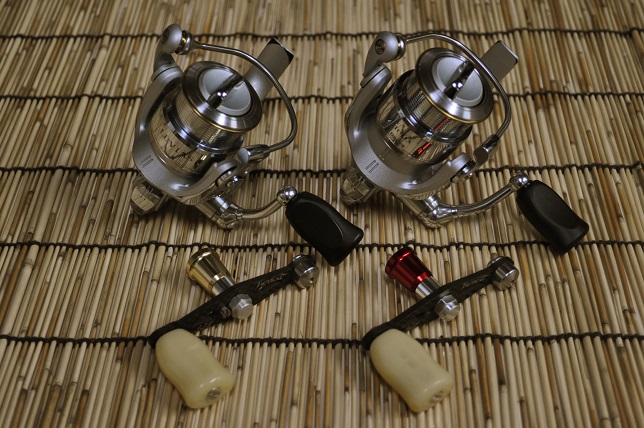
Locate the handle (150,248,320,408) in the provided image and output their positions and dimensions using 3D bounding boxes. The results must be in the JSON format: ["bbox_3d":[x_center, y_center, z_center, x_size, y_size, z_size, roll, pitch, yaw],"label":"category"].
[{"bbox_3d":[-0.043,0.048,0.515,0.102,0.022,0.085,-24,48,-24],"label":"handle"}]

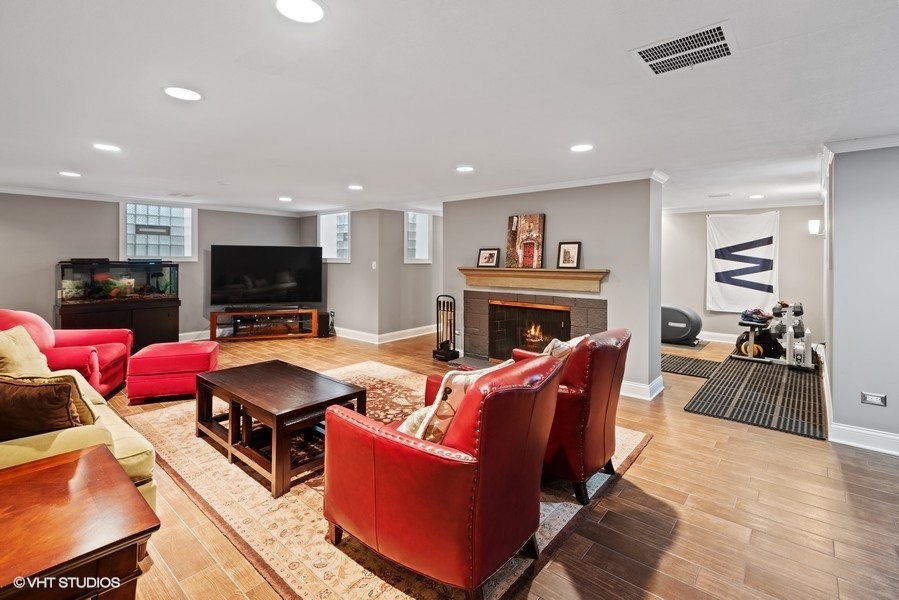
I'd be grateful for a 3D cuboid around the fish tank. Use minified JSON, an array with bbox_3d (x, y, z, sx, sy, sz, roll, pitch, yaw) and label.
[{"bbox_3d":[-4.562,-0.256,5.572,0.420,0.550,1.230,3,5,41],"label":"fish tank"}]

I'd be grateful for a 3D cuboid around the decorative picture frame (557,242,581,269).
[{"bbox_3d":[1.275,-0.471,4.254,0.238,0.285,0.030,3,-6,42],"label":"decorative picture frame"}]

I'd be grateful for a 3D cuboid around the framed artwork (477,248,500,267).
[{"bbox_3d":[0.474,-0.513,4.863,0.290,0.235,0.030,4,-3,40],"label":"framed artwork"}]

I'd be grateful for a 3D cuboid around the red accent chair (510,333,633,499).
[{"bbox_3d":[0.612,0.623,2.636,0.910,0.910,0.750,3,5,40],"label":"red accent chair"}]

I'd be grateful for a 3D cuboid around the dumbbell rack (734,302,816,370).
[{"bbox_3d":[4.267,0.416,5.276,0.840,0.740,0.550,4,6,40],"label":"dumbbell rack"}]

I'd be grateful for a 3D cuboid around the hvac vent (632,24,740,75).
[{"bbox_3d":[0.942,-0.986,1.595,0.320,0.020,0.310,3,5,41],"label":"hvac vent"}]

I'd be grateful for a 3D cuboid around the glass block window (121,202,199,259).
[{"bbox_3d":[-4.439,-1.013,6.137,0.130,0.860,0.970,3,5,41],"label":"glass block window"}]

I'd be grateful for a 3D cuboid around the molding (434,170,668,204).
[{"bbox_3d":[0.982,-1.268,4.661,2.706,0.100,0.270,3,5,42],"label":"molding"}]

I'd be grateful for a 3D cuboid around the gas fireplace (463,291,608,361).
[{"bbox_3d":[0.957,0.393,4.721,1.840,0.935,0.280,3,5,42],"label":"gas fireplace"}]

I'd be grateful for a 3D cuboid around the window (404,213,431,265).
[{"bbox_3d":[-0.567,-1.060,6.926,0.130,0.870,0.681,4,6,40],"label":"window"}]

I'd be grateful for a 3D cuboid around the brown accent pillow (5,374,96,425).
[{"bbox_3d":[-2.020,0.553,1.950,0.180,0.300,0.430,5,7,44],"label":"brown accent pillow"}]

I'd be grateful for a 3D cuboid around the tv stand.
[{"bbox_3d":[-3.086,0.384,6.811,1.680,0.470,0.460,-1,5,-14],"label":"tv stand"}]

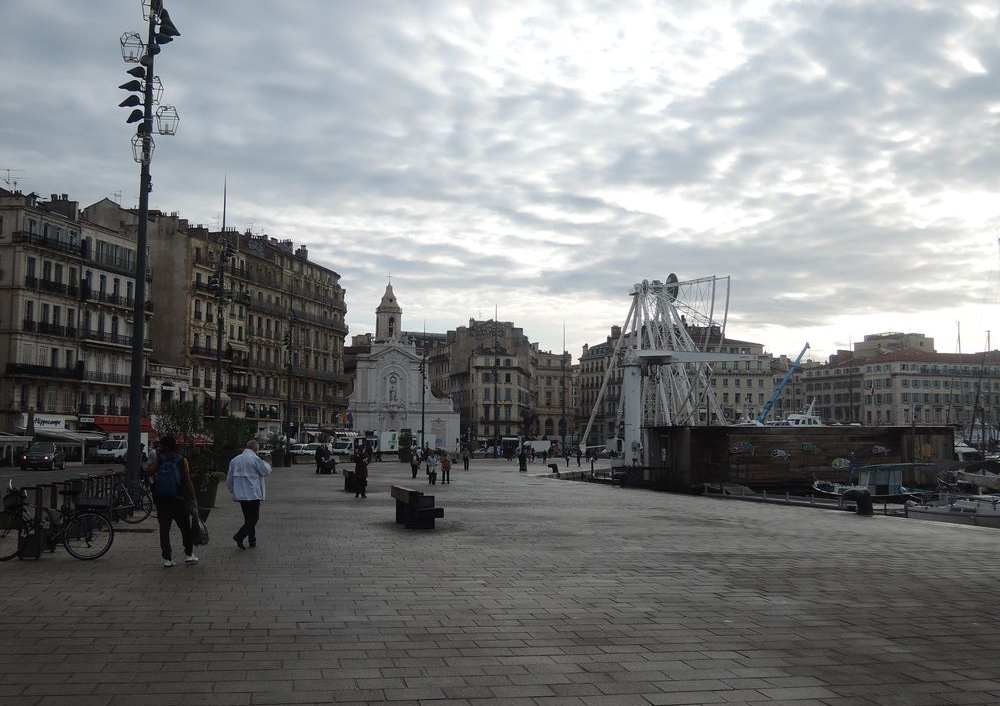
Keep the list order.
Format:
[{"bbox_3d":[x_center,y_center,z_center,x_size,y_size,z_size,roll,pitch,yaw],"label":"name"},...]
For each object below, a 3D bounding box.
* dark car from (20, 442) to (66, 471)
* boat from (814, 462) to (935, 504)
[{"bbox_3d":[-30.695,6.913,68.091,1.880,1.820,4.600,2,-6,-12],"label":"dark car"},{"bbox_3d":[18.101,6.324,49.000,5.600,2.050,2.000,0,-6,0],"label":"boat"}]

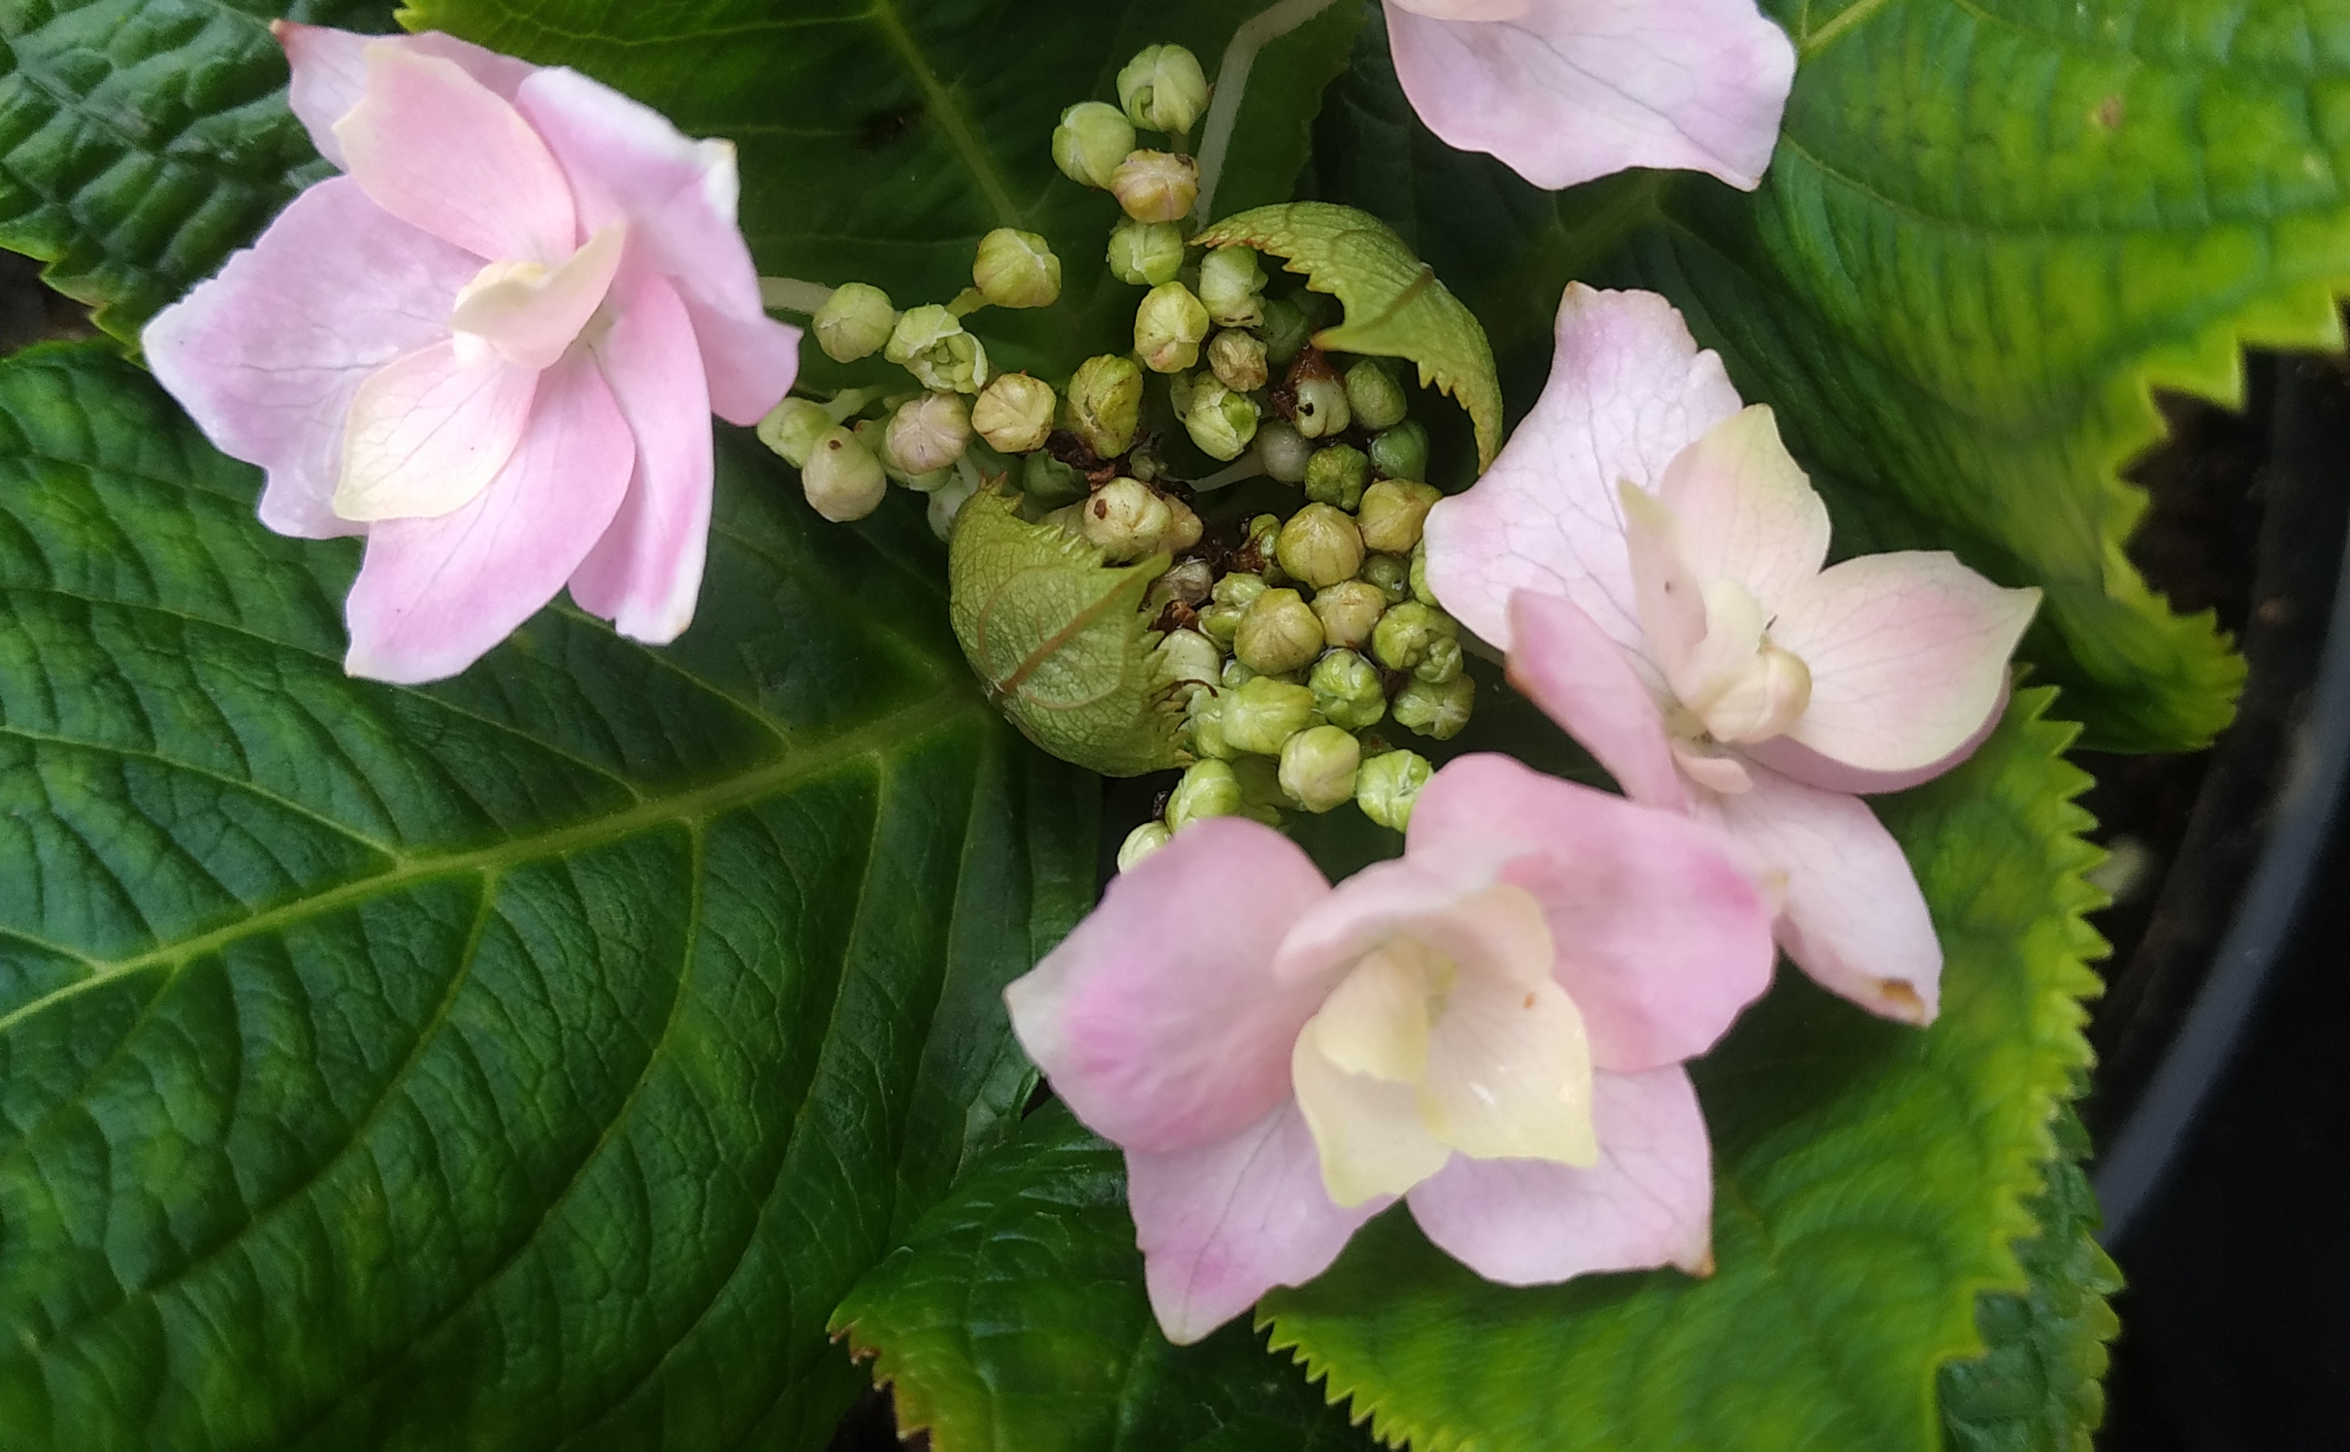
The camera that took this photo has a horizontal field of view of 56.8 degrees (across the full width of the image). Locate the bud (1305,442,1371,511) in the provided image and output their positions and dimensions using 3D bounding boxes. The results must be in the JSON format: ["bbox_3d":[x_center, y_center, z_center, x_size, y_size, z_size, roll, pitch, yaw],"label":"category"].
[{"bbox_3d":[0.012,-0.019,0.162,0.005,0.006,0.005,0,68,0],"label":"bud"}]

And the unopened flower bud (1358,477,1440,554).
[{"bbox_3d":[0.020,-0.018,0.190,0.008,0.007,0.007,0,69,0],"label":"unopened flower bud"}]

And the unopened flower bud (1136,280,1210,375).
[{"bbox_3d":[0.000,-0.030,0.164,0.006,0.006,0.007,1,81,-3],"label":"unopened flower bud"}]

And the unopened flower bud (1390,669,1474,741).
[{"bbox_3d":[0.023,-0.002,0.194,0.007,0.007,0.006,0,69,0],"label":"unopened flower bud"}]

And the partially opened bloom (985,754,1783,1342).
[{"bbox_3d":[0.015,0.023,0.155,0.053,0.024,0.043,1,105,3],"label":"partially opened bloom"}]

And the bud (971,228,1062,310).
[{"bbox_3d":[-0.012,-0.034,0.164,0.007,0.006,0.006,1,81,-3],"label":"bud"}]

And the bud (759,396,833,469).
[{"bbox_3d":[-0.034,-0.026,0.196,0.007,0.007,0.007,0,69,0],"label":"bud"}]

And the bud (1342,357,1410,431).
[{"bbox_3d":[0.016,-0.026,0.170,0.005,0.006,0.006,1,81,-3],"label":"bud"}]

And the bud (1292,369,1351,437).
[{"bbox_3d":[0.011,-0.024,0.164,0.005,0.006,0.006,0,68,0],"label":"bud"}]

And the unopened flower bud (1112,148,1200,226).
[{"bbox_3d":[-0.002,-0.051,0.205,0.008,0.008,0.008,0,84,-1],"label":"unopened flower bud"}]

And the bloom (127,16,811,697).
[{"bbox_3d":[-0.051,-0.027,0.157,0.046,0.022,0.046,0,90,9],"label":"bloom"}]

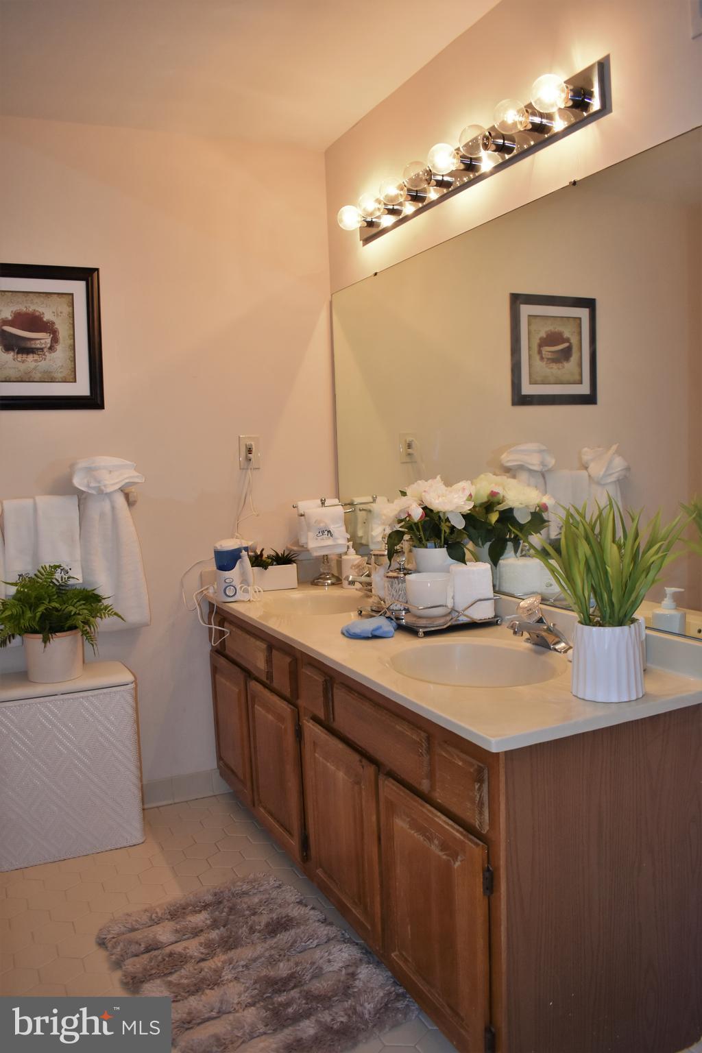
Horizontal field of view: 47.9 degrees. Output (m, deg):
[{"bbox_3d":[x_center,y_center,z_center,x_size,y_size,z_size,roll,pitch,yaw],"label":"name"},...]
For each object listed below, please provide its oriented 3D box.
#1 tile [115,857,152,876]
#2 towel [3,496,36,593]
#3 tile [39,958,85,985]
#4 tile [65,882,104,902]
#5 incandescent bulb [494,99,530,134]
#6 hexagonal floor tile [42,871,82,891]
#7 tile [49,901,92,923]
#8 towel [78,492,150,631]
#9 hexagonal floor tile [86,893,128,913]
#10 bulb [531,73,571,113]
[{"bbox_3d":[-0.678,1.063,2.466,0.104,0.008,0.120,-5,6,-27],"label":"tile"},{"bbox_3d":[-1.113,0.065,2.644,0.092,0.315,0.045,-4,6,-25],"label":"towel"},{"bbox_3d":[-0.734,1.132,2.000,0.109,0.009,0.124,-5,6,-26],"label":"tile"},{"bbox_3d":[-0.783,1.080,2.326,0.104,0.008,0.120,-5,6,-27],"label":"tile"},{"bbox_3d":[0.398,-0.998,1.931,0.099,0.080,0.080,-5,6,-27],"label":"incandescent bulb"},{"bbox_3d":[-0.895,1.103,2.444,0.109,0.009,0.124,-5,6,-26],"label":"hexagonal floor tile"},{"bbox_3d":[-0.809,1.115,2.278,0.109,0.009,0.124,-5,6,-26],"label":"tile"},{"bbox_3d":[-0.812,0.118,2.708,0.215,0.475,0.080,-5,6,-26],"label":"towel"},{"bbox_3d":[-0.694,1.082,2.266,0.104,0.008,0.120,-5,6,-27],"label":"hexagonal floor tile"},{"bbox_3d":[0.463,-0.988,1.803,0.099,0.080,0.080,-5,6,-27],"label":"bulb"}]

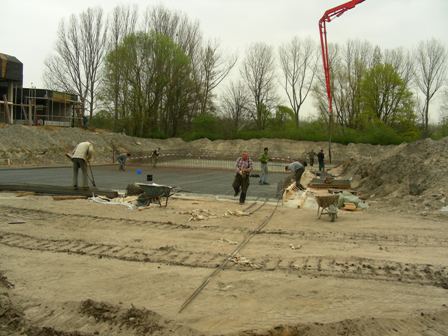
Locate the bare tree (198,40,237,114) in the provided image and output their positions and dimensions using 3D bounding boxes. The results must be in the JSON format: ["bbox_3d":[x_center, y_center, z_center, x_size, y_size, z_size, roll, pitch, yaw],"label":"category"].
[{"bbox_3d":[-1.022,-11.648,67.000,5.100,11.200,4.800,0,3,0],"label":"bare tree"}]

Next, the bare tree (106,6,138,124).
[{"bbox_3d":[-13.756,-13.487,66.000,5.200,16.800,5.000,0,3,0],"label":"bare tree"}]

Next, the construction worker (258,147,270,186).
[{"bbox_3d":[1.886,-0.079,22.900,0.550,1.750,0.480,-2,3,-37],"label":"construction worker"}]

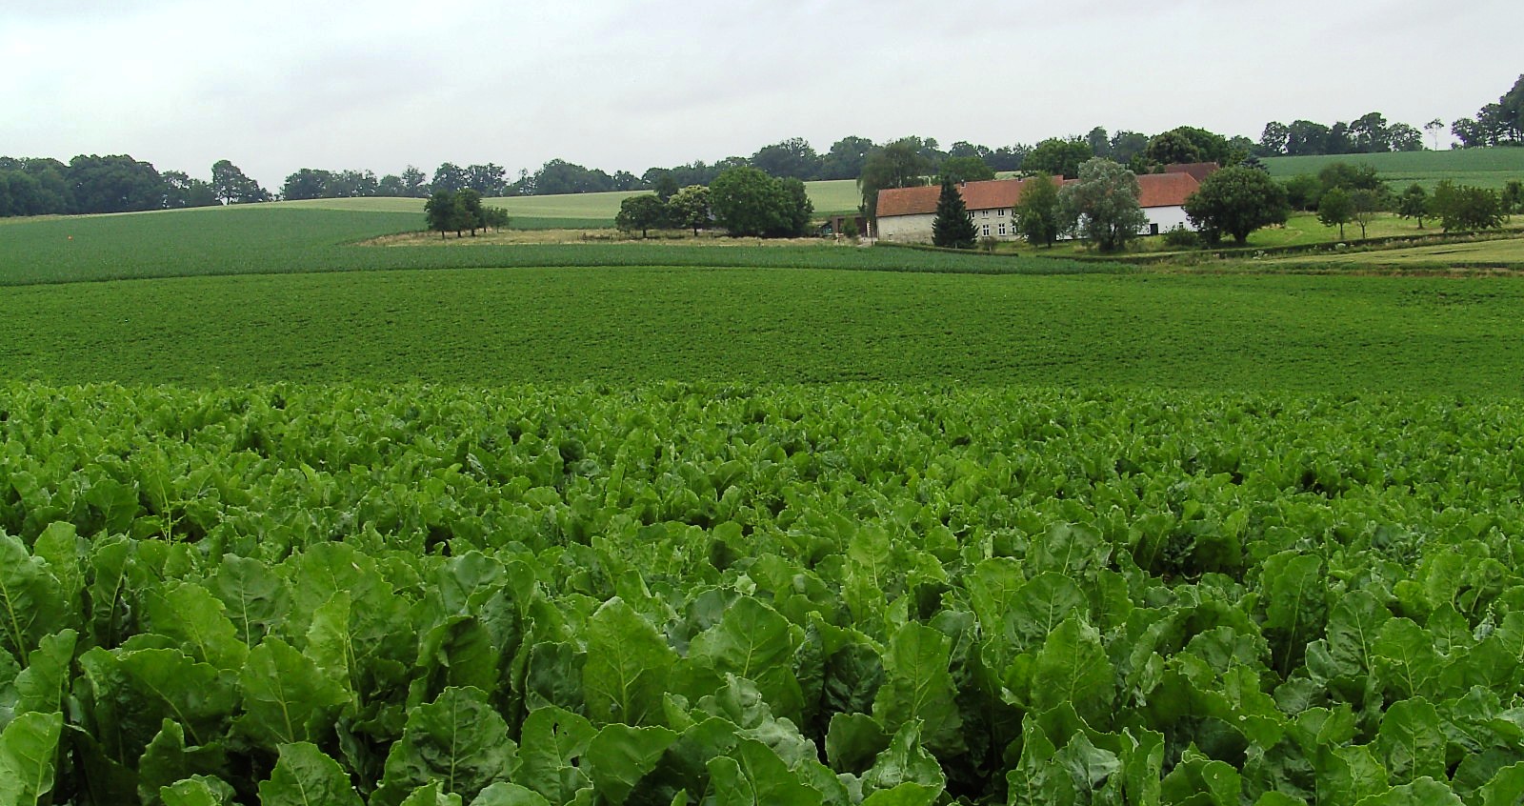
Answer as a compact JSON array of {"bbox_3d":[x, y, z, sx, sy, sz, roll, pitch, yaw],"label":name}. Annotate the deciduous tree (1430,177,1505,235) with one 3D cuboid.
[{"bbox_3d":[108.170,-30.150,250.000,11.150,8.220,10.810,-1,6,23],"label":"deciduous tree"}]

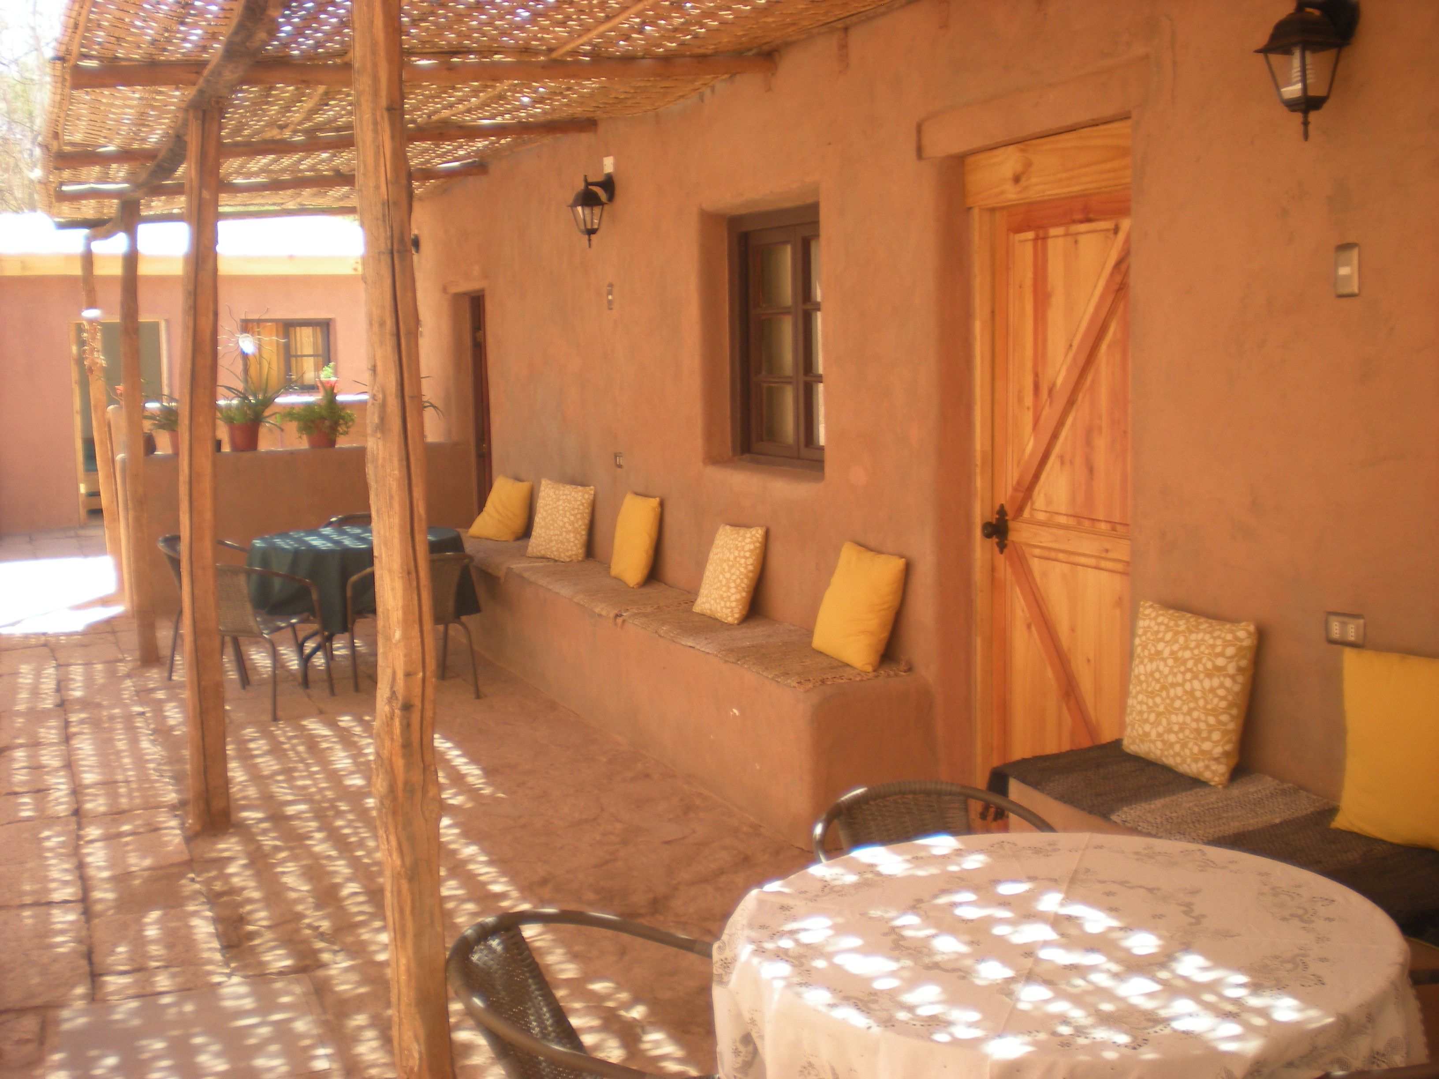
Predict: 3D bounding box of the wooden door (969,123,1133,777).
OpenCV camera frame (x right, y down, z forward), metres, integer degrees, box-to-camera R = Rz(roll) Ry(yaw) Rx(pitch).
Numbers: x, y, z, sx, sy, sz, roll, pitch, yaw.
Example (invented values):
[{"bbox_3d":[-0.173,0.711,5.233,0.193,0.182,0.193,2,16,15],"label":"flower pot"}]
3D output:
[{"bbox_3d":[1.057,-0.089,4.849,0.090,2.260,1.023,-4,8,-24],"label":"wooden door"}]

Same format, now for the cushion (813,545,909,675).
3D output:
[{"bbox_3d":[0.478,0.228,5.419,0.125,0.410,0.410,18,-2,-25],"label":"cushion"}]

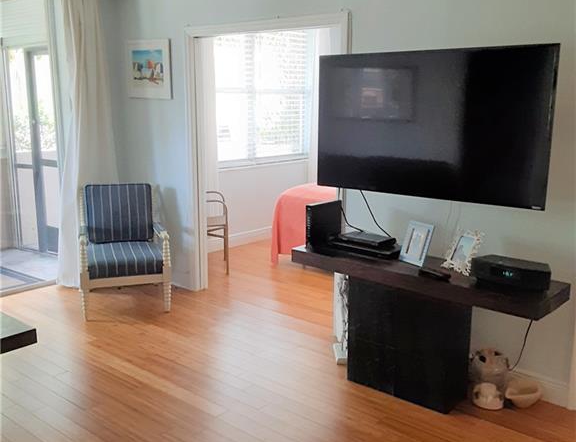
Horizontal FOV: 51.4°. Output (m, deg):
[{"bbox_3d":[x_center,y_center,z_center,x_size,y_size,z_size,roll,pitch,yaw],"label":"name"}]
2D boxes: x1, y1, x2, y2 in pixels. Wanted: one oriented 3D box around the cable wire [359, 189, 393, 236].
[{"bbox_3d":[0.536,-0.048,3.604,0.225,0.265,0.050,10,15,39],"label":"cable wire"}]

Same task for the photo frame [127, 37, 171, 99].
[{"bbox_3d":[-1.137,-1.250,4.956,0.553,0.472,0.030,10,15,39],"label":"photo frame"}]

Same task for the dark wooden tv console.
[{"bbox_3d":[0.694,0.590,3.321,1.443,0.713,0.393,10,15,39],"label":"dark wooden tv console"}]

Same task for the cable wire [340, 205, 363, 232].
[{"bbox_3d":[0.399,-0.015,3.719,0.175,0.148,0.040,10,15,39],"label":"cable wire"}]

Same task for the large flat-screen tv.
[{"bbox_3d":[0.758,-0.539,3.373,1.429,0.807,0.060,10,15,39],"label":"large flat-screen tv"}]

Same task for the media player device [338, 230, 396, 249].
[{"bbox_3d":[0.464,0.118,3.528,0.260,0.038,0.172,10,15,39],"label":"media player device"}]

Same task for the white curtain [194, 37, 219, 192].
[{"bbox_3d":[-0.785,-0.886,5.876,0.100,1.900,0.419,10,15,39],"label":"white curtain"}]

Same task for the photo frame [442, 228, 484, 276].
[{"bbox_3d":[0.931,0.162,3.170,0.035,0.221,0.185,22,-2,-35],"label":"photo frame"}]

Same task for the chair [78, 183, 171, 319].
[{"bbox_3d":[-1.286,0.208,4.645,0.650,0.900,0.710,-3,12,-17],"label":"chair"}]

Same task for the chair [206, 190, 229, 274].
[{"bbox_3d":[-0.831,0.073,5.595,0.540,0.780,0.530,-2,12,-9],"label":"chair"}]

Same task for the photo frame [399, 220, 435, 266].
[{"bbox_3d":[0.711,0.126,3.279,0.030,0.233,0.168,16,0,-37],"label":"photo frame"}]

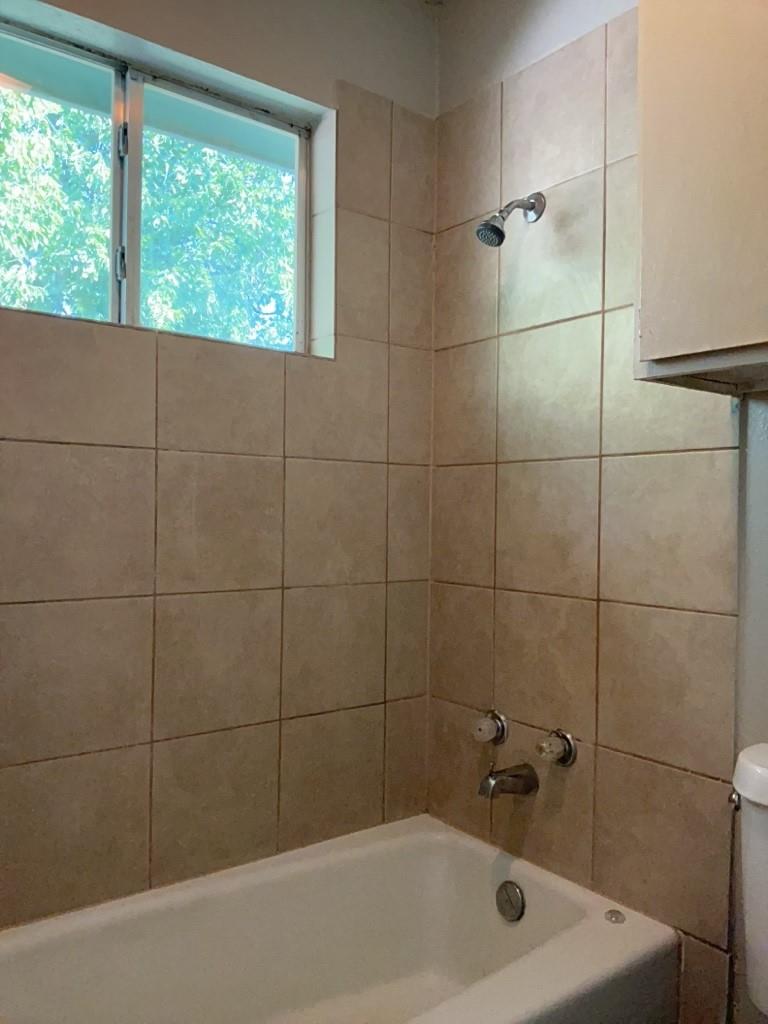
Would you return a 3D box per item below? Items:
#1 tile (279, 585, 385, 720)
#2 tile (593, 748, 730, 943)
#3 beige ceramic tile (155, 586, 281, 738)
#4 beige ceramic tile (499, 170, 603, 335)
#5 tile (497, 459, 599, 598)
[{"bbox_3d":[-0.120,0.330,1.939,0.300,0.301,0.020,1,0,-38],"label":"tile"},{"bbox_3d":[0.553,0.656,1.598,0.012,0.305,0.304,1,0,-38],"label":"tile"},{"bbox_3d":[-0.364,0.331,1.775,0.304,0.304,0.010,1,0,-37],"label":"beige ceramic tile"},{"bbox_3d":[0.378,-0.577,1.813,0.020,0.305,0.299,1,0,-38],"label":"beige ceramic tile"},{"bbox_3d":[0.374,0.034,1.842,0.012,0.305,0.305,1,0,-38],"label":"tile"}]

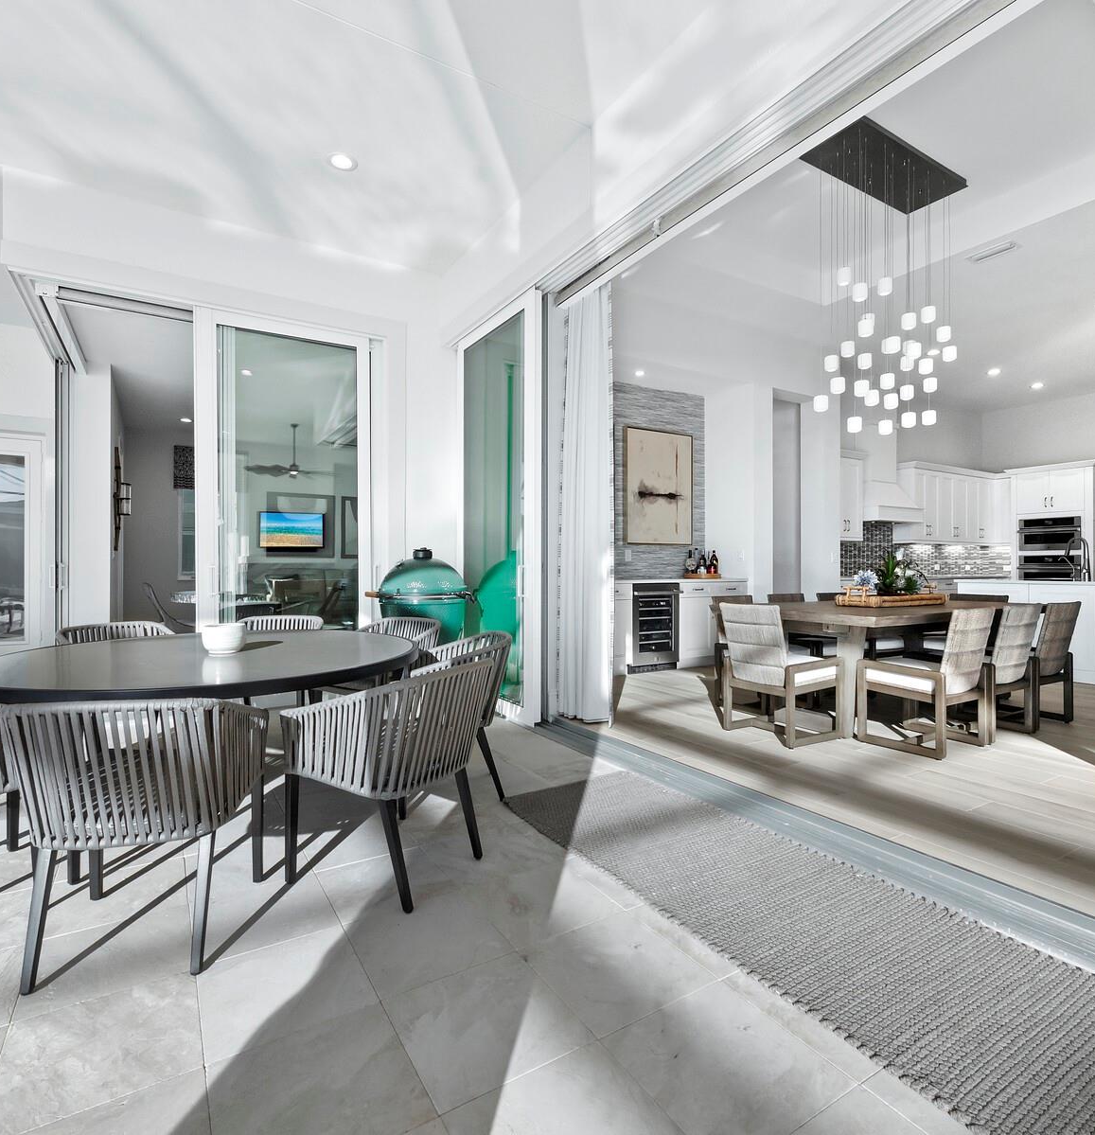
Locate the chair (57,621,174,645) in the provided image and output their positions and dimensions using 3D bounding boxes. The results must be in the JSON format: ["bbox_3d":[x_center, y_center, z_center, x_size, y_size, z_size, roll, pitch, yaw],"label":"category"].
[{"bbox_3d":[-2.495,0.725,3.571,0.580,0.770,0.580,0,0,-38],"label":"chair"}]

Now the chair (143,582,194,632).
[{"bbox_3d":[-3.490,0.600,5.800,0.580,0.885,0.500,0,0,-33],"label":"chair"}]

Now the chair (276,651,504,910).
[{"bbox_3d":[-0.542,0.725,2.259,0.580,0.770,0.580,0,0,28],"label":"chair"}]

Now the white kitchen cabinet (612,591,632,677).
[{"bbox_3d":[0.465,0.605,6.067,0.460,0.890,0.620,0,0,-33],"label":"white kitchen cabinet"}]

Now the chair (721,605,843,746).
[{"bbox_3d":[1.449,0.633,3.858,0.540,0.835,0.490,0,0,-33],"label":"chair"}]

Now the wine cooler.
[{"bbox_3d":[0.915,0.603,6.283,0.610,0.875,0.610,0,0,-33],"label":"wine cooler"}]

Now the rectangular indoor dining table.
[{"bbox_3d":[2.544,0.661,4.617,2.440,0.762,1.220,0,0,-33],"label":"rectangular indoor dining table"}]

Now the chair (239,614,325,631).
[{"bbox_3d":[-1.815,0.725,4.089,0.580,0.770,0.580,0,0,-12],"label":"chair"}]

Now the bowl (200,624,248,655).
[{"bbox_3d":[-1.418,0.316,2.685,0.180,0.120,0.180,0,0,0],"label":"bowl"}]

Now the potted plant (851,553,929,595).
[{"bbox_3d":[2.680,0.080,4.780,0.520,0.360,0.380,0,0,-32],"label":"potted plant"}]

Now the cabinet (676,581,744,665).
[{"bbox_3d":[1.623,0.595,6.805,1.040,0.910,0.630,0,0,-33],"label":"cabinet"}]

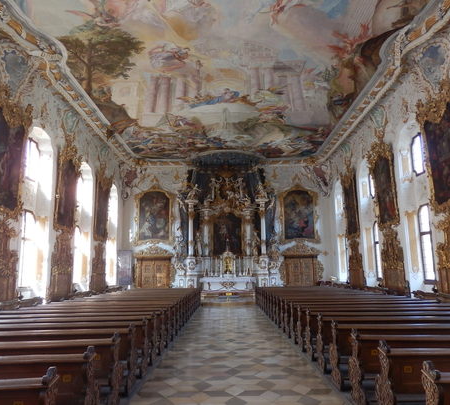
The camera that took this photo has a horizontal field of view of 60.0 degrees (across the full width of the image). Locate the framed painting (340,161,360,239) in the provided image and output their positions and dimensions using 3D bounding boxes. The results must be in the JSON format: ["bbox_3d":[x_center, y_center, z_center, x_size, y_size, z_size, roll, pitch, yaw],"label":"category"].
[{"bbox_3d":[6.988,0.102,21.747,0.250,3.750,1.950,-1,-10,0],"label":"framed painting"}]

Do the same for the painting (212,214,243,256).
[{"bbox_3d":[0.110,2.380,28.521,2.194,3.110,0.200,-1,-10,0],"label":"painting"}]

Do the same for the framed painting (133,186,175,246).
[{"bbox_3d":[-5.074,0.982,28.173,2.999,4.375,0.220,-1,-10,0],"label":"framed painting"}]

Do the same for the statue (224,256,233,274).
[{"bbox_3d":[0.248,4.272,26.460,0.658,1.206,0.350,-1,-10,0],"label":"statue"}]

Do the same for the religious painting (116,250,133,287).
[{"bbox_3d":[-6.510,4.308,25.455,1.078,2.298,0.100,0,-10,-6],"label":"religious painting"}]

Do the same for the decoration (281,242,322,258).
[{"bbox_3d":[5.346,3.397,27.617,2.973,1.126,0.350,-1,-10,0],"label":"decoration"}]

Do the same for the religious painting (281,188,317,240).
[{"bbox_3d":[5.376,0.844,28.150,2.525,3.790,0.150,-1,-10,0],"label":"religious painting"}]

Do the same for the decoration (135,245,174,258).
[{"bbox_3d":[-4.995,3.470,27.631,2.693,0.986,0.350,-1,-10,0],"label":"decoration"}]

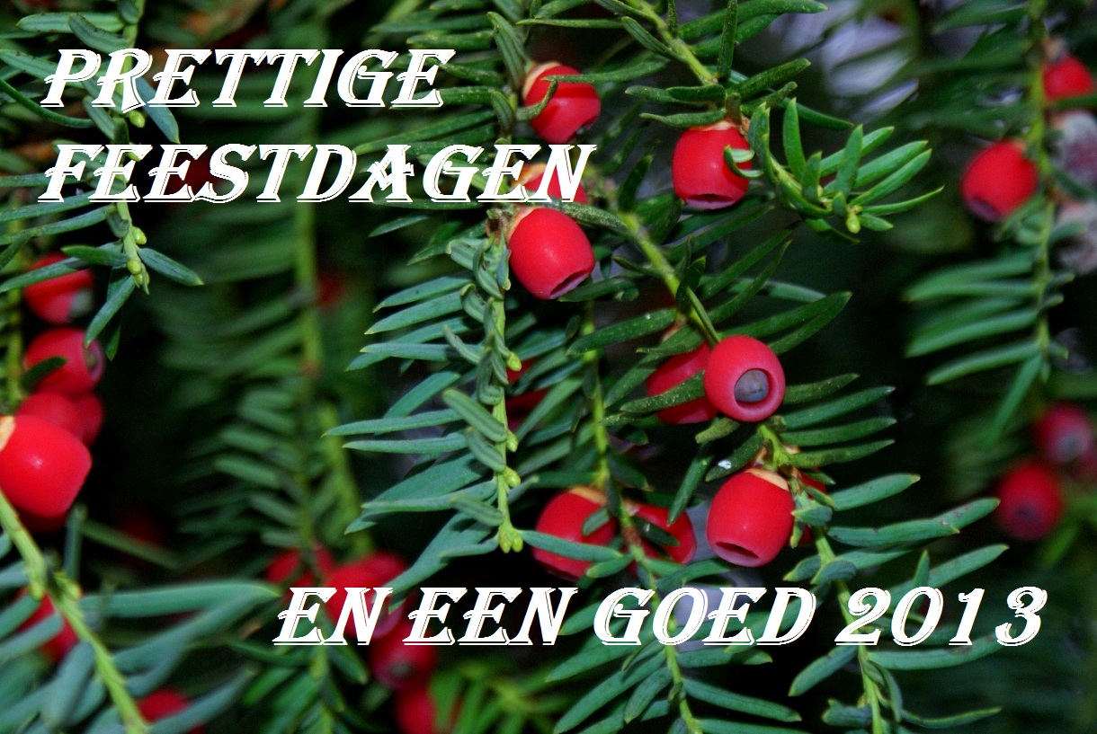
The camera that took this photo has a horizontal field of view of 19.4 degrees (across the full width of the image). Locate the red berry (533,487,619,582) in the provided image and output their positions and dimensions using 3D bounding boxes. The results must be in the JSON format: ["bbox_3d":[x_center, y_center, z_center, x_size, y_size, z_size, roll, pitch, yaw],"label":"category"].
[{"bbox_3d":[0.003,0.020,0.388,0.010,0.010,0.010,17,-6,0],"label":"red berry"}]

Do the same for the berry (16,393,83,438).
[{"bbox_3d":[-0.071,0.008,0.455,0.010,0.010,0.010,-6,-12,0],"label":"berry"}]

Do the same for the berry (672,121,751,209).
[{"bbox_3d":[0.021,-0.026,0.412,0.010,0.010,0.010,7,-20,0],"label":"berry"}]

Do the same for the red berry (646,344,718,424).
[{"bbox_3d":[0.017,0.002,0.402,0.010,0.010,0.010,-6,-15,0],"label":"red berry"}]

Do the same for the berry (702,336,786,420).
[{"bbox_3d":[0.024,0.001,0.398,0.010,0.010,0.010,0,13,-11],"label":"berry"}]

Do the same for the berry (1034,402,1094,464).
[{"bbox_3d":[0.087,0.011,0.540,0.010,0.010,0.010,0,28,-16],"label":"berry"}]

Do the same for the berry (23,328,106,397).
[{"bbox_3d":[-0.069,-0.001,0.455,0.010,0.010,0.010,3,0,28],"label":"berry"}]

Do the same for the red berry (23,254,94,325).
[{"bbox_3d":[-0.070,-0.011,0.455,0.010,0.010,0.010,31,0,30],"label":"red berry"}]

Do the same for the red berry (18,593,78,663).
[{"bbox_3d":[-0.071,0.037,0.455,0.010,0.010,0.010,-25,-18,0],"label":"red berry"}]

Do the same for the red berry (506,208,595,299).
[{"bbox_3d":[0.000,-0.014,0.386,0.010,0.010,0.010,-43,-12,0],"label":"red berry"}]

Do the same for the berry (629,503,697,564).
[{"bbox_3d":[0.014,0.022,0.402,0.010,0.010,0.010,-24,-9,0],"label":"berry"}]

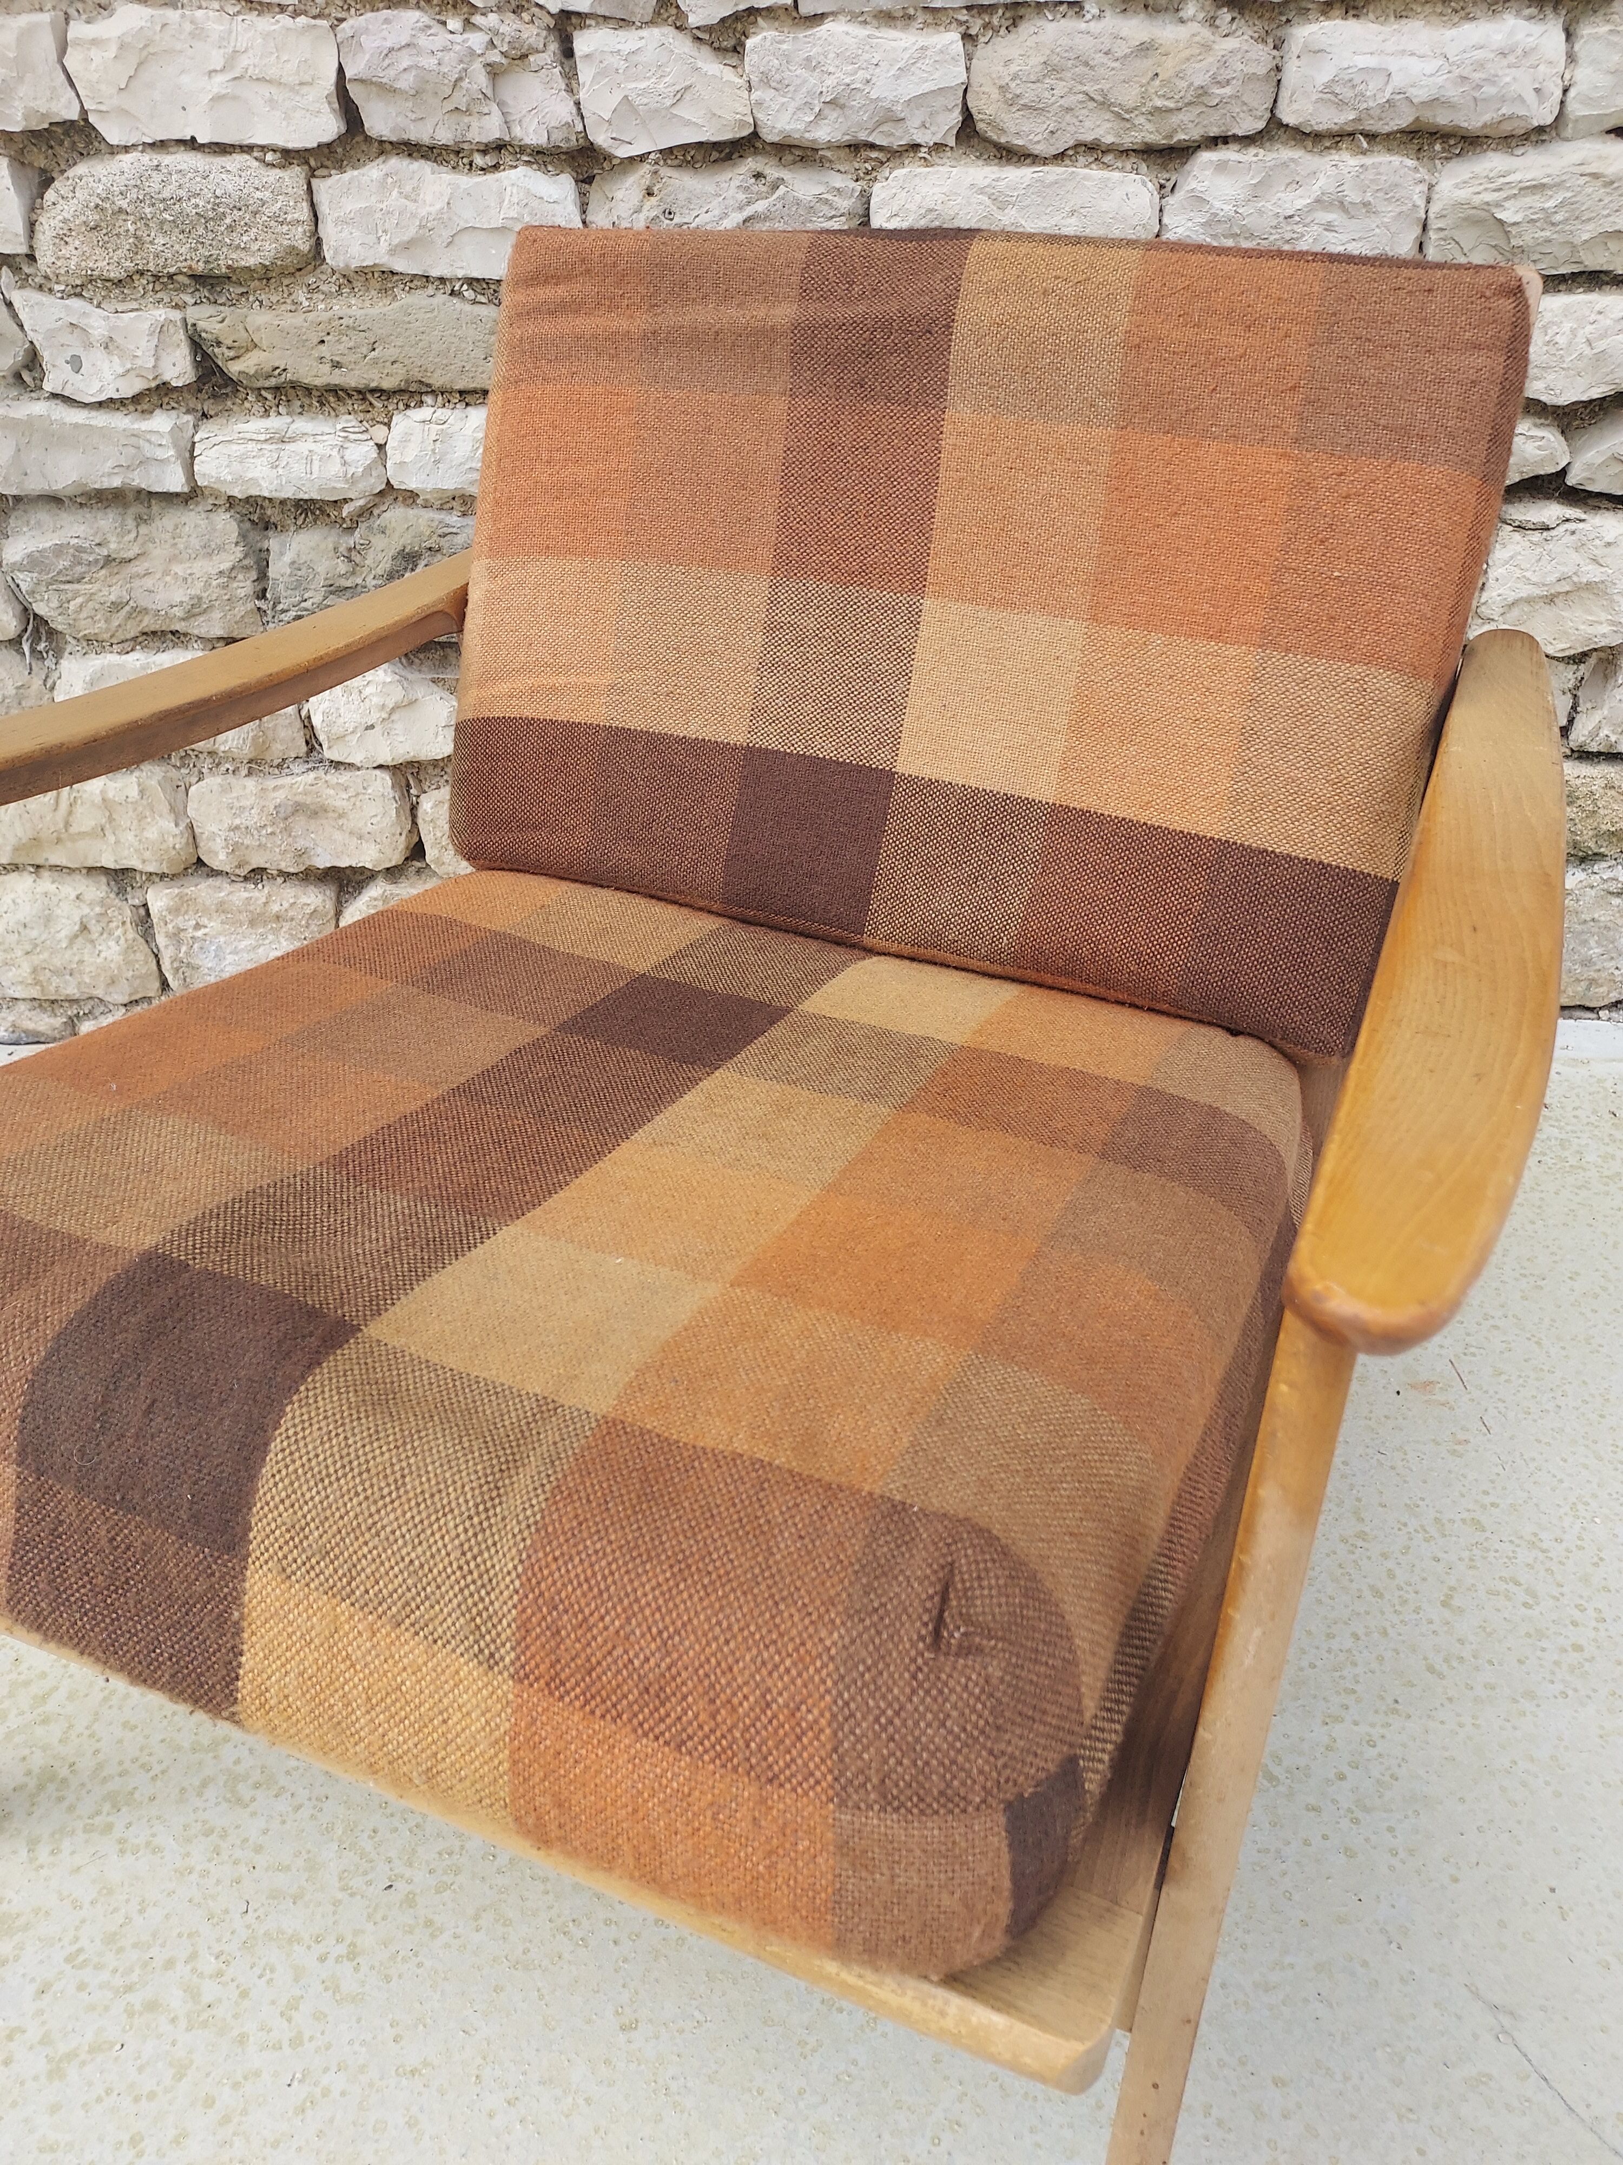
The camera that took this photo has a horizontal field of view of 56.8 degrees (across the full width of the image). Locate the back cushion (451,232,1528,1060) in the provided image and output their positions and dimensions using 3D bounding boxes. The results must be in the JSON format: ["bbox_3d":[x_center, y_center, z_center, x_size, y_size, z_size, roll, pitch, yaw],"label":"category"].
[{"bbox_3d":[0.071,-0.273,0.898,0.568,0.387,0.095,14,19,19],"label":"back cushion"}]

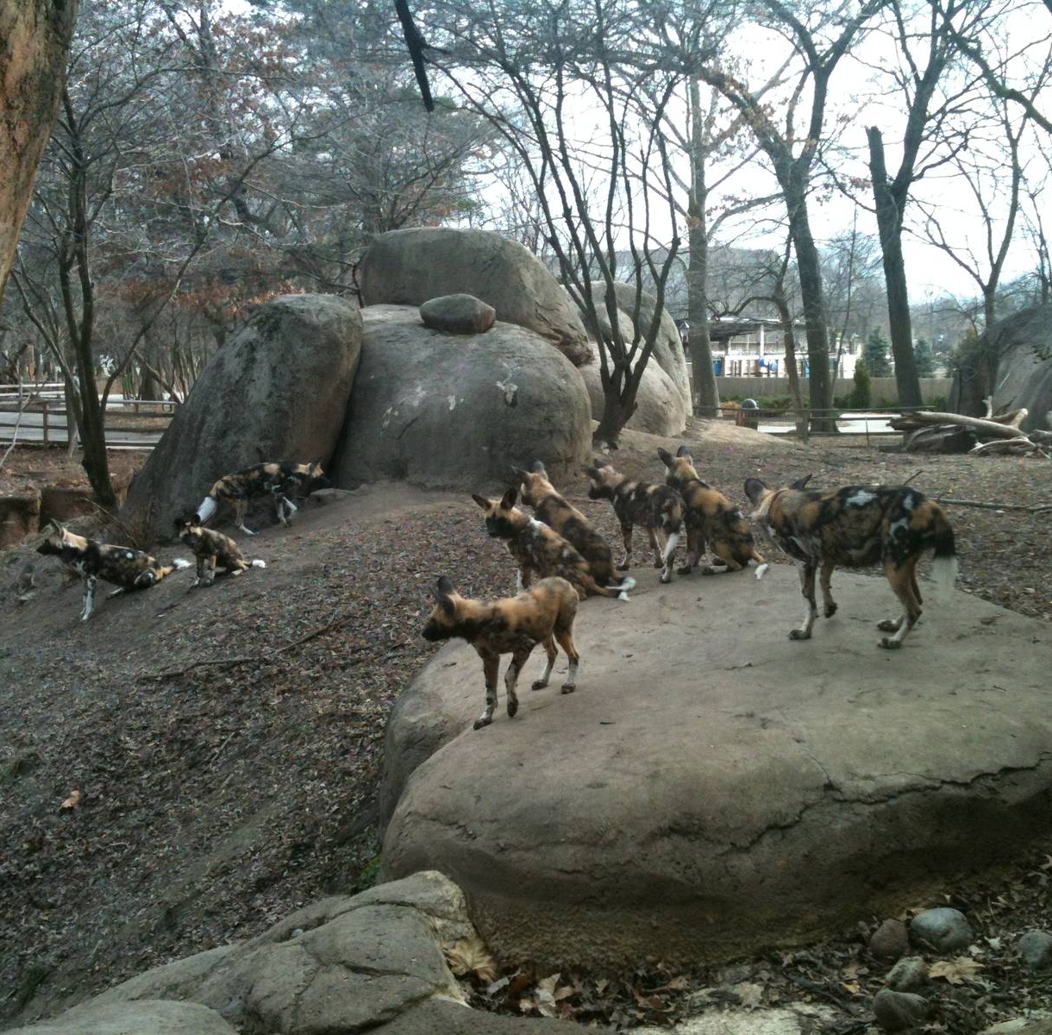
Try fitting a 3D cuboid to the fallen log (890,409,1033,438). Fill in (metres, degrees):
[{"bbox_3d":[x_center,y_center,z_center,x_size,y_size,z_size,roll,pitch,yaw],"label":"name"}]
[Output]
[{"bbox_3d":[6.228,-1.321,20.000,2.000,0.300,0.380,5,6,-1],"label":"fallen log"}]

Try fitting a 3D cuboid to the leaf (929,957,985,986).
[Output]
[{"bbox_3d":[1.247,1.313,4.040,0.165,0.030,0.140,0,6,0],"label":"leaf"}]

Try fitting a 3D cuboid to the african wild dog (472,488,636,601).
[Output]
[{"bbox_3d":[0.128,0.128,6.500,0.700,0.510,0.260,2,6,16],"label":"african wild dog"}]

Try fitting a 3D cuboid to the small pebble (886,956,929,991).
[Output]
[{"bbox_3d":[1.093,1.306,4.000,0.120,0.085,0.105,0,6,0],"label":"small pebble"}]

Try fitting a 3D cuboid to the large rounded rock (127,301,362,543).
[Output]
[{"bbox_3d":[-2.897,-1.009,14.200,2.296,2.431,2.000,0,6,0],"label":"large rounded rock"}]

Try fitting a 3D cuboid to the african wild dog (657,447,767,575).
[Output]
[{"bbox_3d":[1.044,-0.050,7.900,0.527,0.673,0.280,4,7,33],"label":"african wild dog"}]

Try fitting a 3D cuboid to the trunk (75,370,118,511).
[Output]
[{"bbox_3d":[-4.292,-0.768,13.924,0.270,1.394,0.270,-7,6,1],"label":"trunk"}]

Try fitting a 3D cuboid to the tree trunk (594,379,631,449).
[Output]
[{"bbox_3d":[1.116,-1.340,18.000,0.462,0.899,0.462,0,6,0],"label":"tree trunk"}]

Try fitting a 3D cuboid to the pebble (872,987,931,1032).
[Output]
[{"bbox_3d":[1.080,1.411,4.000,0.154,0.092,0.140,0,6,0],"label":"pebble"}]

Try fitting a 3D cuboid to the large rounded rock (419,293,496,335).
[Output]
[{"bbox_3d":[-0.795,-2.360,16.200,0.890,0.465,0.650,0,6,0],"label":"large rounded rock"}]

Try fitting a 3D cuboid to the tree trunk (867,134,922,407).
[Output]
[{"bbox_3d":[8.381,-5.652,31.654,0.620,6.316,0.620,-8,6,1],"label":"tree trunk"}]

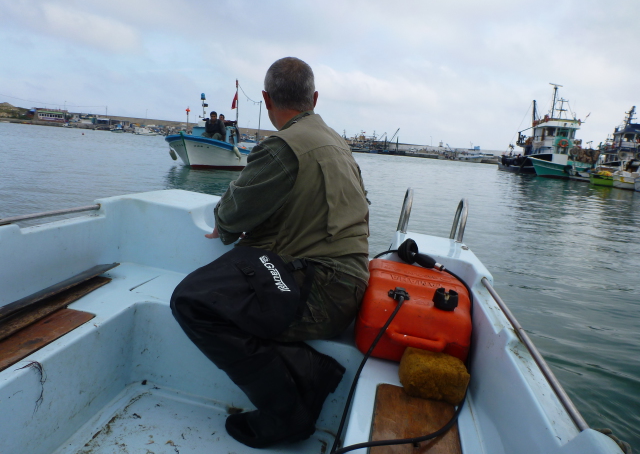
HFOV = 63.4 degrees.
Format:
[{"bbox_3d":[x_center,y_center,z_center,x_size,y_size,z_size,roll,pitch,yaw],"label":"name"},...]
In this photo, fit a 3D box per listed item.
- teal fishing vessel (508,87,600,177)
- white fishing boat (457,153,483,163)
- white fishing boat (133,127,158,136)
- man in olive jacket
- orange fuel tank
[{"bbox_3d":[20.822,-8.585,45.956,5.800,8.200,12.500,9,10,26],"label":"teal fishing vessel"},{"bbox_3d":[46.238,-21.559,159.940,8.200,3.200,2.800,7,9,12],"label":"white fishing boat"},{"bbox_3d":[-39.536,-21.887,117.981,5.700,2.100,2.100,7,9,12],"label":"white fishing boat"},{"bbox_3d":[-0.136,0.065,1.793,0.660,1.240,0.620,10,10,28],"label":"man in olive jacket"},{"bbox_3d":[0.303,0.267,1.656,0.350,0.220,0.270,7,9,10],"label":"orange fuel tank"}]

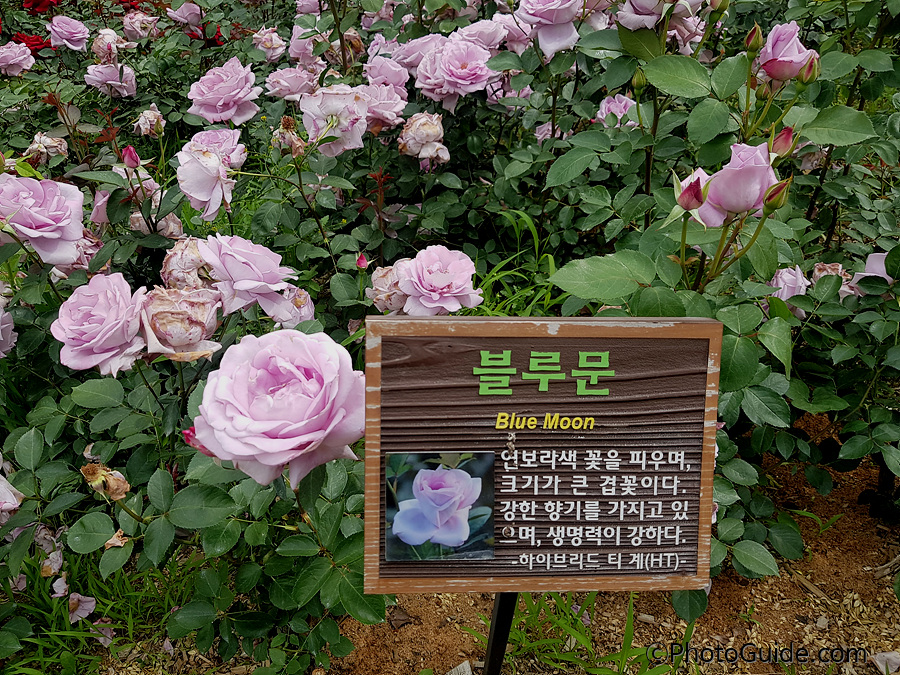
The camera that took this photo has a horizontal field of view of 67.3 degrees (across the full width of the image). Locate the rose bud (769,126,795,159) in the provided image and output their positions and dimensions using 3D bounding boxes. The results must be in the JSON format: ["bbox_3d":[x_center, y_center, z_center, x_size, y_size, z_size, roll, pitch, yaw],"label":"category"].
[{"bbox_3d":[0.314,-0.185,0.640,0.023,0.031,0.023,27,27,24],"label":"rose bud"}]

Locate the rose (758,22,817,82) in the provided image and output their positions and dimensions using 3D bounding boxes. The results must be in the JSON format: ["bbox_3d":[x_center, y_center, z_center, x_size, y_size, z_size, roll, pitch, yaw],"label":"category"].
[{"bbox_3d":[0.369,-0.312,0.740,0.062,0.063,0.060,21,34,25],"label":"rose"}]

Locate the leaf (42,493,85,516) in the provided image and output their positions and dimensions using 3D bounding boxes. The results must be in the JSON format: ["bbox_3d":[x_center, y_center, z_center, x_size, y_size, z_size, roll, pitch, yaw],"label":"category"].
[{"bbox_3d":[-0.456,0.198,0.800,0.050,0.012,0.032,-27,54,-22],"label":"leaf"}]

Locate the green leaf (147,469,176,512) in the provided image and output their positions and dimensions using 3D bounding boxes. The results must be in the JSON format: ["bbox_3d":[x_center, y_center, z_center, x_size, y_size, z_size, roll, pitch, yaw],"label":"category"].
[{"bbox_3d":[-0.306,0.164,0.720,0.032,0.012,0.054,-18,61,-11],"label":"green leaf"}]

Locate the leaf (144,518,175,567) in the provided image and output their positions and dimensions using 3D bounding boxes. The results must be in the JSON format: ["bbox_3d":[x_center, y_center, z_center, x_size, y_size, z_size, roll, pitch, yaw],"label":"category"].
[{"bbox_3d":[-0.335,0.235,0.780,0.031,0.012,0.058,5,58,-15],"label":"leaf"}]

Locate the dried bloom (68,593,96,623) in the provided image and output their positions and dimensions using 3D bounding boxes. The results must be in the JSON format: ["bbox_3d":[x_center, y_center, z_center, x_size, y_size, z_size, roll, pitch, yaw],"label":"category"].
[{"bbox_3d":[-0.609,0.447,1.120,0.047,0.025,0.045,0,32,0],"label":"dried bloom"}]

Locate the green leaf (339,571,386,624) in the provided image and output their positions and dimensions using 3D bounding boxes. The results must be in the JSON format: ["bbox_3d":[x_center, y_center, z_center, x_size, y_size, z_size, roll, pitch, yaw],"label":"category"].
[{"bbox_3d":[-0.094,0.285,0.740,0.044,0.014,0.070,-35,64,-28],"label":"green leaf"}]

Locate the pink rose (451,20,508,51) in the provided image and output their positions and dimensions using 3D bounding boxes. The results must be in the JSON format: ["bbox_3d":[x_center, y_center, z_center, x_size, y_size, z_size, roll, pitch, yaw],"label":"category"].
[{"bbox_3d":[0.046,-0.464,1.050,0.088,0.055,0.082,1,27,2],"label":"pink rose"}]

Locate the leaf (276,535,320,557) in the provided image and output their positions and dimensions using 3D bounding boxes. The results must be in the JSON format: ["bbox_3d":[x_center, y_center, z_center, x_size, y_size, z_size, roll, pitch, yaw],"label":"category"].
[{"bbox_3d":[-0.155,0.212,0.690,0.045,0.012,0.028,-2,37,-2],"label":"leaf"}]

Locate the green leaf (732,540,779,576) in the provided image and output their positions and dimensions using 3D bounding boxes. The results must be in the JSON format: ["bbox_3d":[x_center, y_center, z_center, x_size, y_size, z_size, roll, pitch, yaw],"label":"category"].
[{"bbox_3d":[0.371,0.268,0.820,0.069,0.012,0.042,30,65,16],"label":"green leaf"}]

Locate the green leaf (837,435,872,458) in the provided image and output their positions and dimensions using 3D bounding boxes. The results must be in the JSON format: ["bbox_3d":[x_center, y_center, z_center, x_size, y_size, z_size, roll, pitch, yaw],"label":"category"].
[{"bbox_3d":[0.689,0.187,1.149,0.068,0.013,0.034,-31,51,-3],"label":"green leaf"}]

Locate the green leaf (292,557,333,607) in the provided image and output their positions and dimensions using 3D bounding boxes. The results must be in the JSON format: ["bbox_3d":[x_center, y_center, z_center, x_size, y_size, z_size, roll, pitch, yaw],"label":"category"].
[{"bbox_3d":[-0.133,0.240,0.660,0.037,0.012,0.053,29,62,26],"label":"green leaf"}]

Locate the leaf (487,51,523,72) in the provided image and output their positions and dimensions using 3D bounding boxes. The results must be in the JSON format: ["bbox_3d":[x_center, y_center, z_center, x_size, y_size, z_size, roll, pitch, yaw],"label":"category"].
[{"bbox_3d":[0.085,-0.429,1.050,0.057,0.014,0.042,-9,38,-12],"label":"leaf"}]

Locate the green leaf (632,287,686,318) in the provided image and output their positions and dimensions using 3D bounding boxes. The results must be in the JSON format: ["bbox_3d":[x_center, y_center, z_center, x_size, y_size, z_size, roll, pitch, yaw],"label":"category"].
[{"bbox_3d":[0.188,-0.028,0.610,0.048,0.012,0.050,-8,54,-6],"label":"green leaf"}]

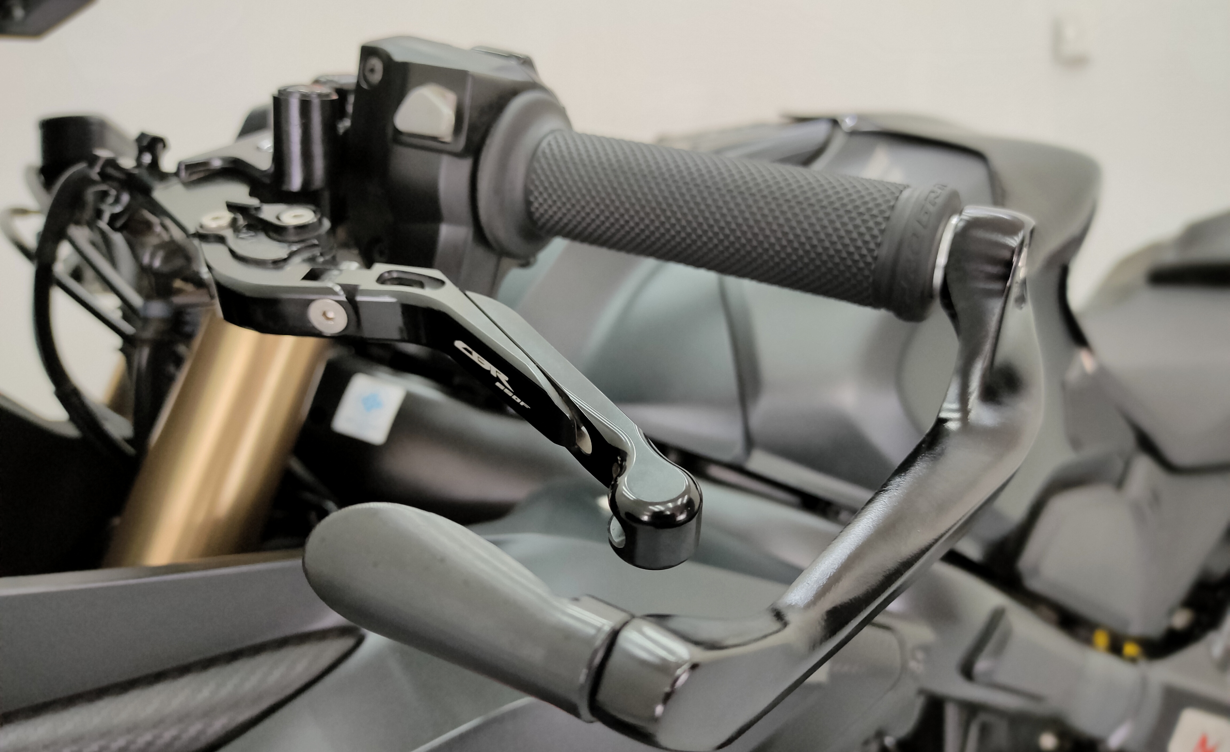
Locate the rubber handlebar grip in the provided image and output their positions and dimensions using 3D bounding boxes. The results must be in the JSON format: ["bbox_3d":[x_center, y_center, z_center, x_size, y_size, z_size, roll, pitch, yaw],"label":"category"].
[{"bbox_3d":[0.032,-0.043,0.306,0.119,0.034,0.034,16,39,30],"label":"rubber handlebar grip"}]

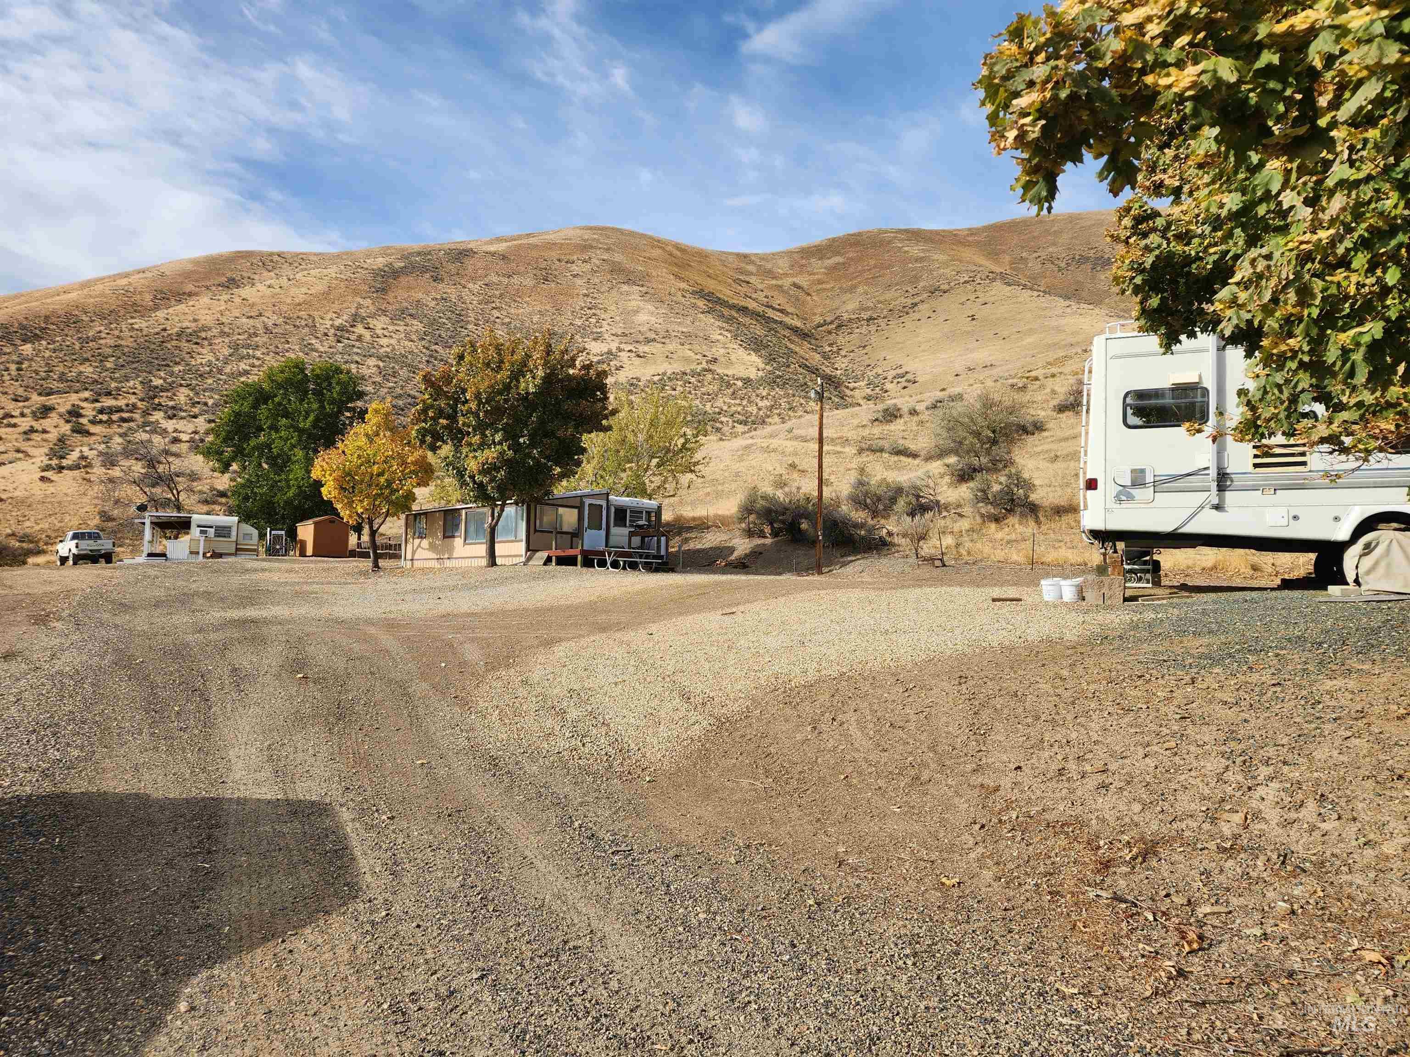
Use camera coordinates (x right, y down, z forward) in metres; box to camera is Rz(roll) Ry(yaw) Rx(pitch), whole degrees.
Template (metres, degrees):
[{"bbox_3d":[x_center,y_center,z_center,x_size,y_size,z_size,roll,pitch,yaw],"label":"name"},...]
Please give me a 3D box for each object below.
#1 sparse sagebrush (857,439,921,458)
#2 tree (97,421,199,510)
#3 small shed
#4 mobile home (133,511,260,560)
[{"bbox_3d":[10.376,-4.518,53.000,3.600,1.150,2.000,0,-2,0],"label":"sparse sagebrush"},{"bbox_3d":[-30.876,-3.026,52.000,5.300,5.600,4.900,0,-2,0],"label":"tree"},{"bbox_3d":[-20.400,0.411,50.000,1.950,2.200,2.400,2,-3,-43],"label":"small shed"},{"bbox_3d":[-27.600,0.380,50.800,5.900,2.600,4.600,1,-1,-18],"label":"mobile home"}]

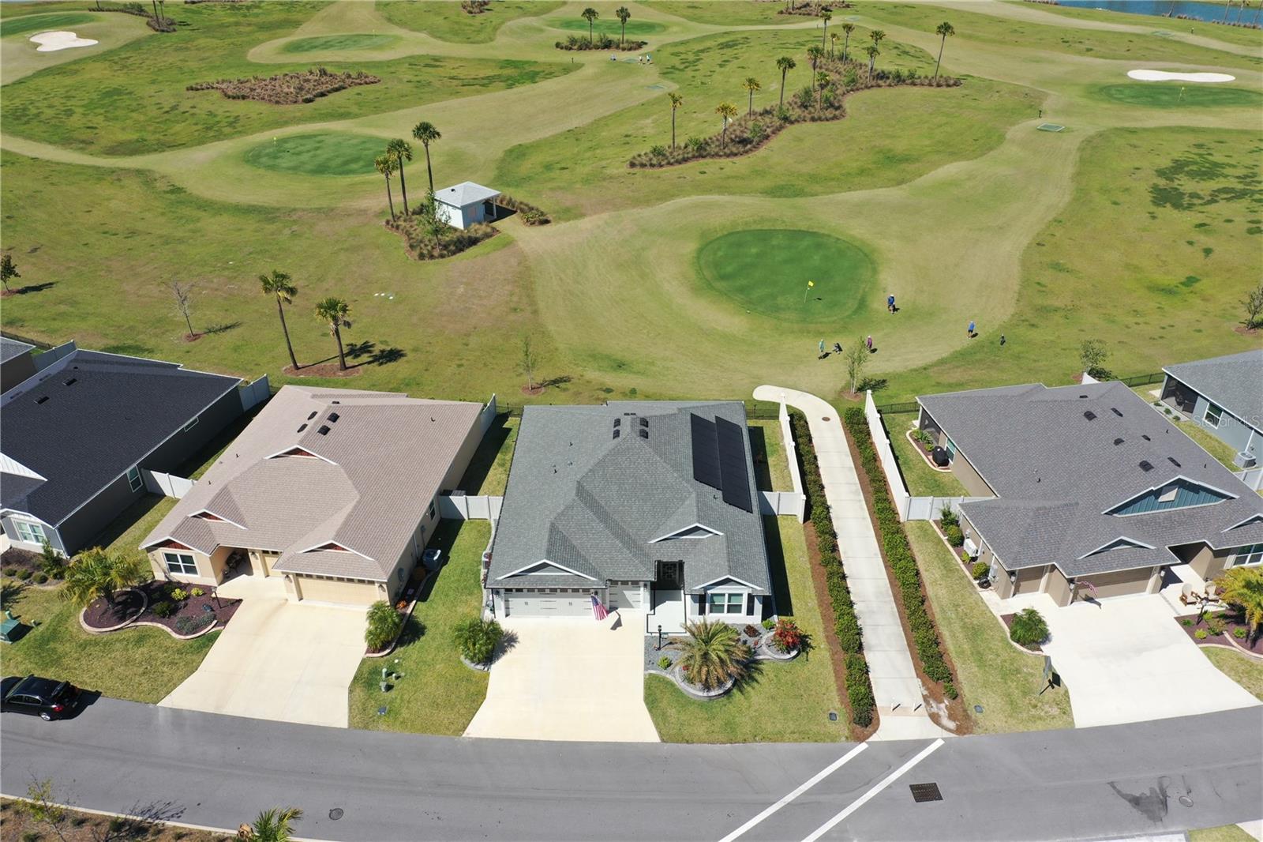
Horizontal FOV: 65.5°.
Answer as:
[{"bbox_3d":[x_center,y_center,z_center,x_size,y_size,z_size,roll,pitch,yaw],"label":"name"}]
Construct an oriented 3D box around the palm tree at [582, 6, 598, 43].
[{"bbox_3d":[-7.224,-70.217,174.782,2.900,6.380,2.900,-1,33,0],"label":"palm tree"}]

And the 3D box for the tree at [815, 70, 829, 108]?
[{"bbox_3d":[28.785,-50.086,148.979,2.150,5.757,2.150,-1,31,0],"label":"tree"}]

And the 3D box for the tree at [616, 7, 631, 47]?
[{"bbox_3d":[-1.509,-69.926,174.061,2.600,6.520,2.600,-1,33,0],"label":"tree"}]

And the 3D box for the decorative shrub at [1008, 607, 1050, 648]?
[{"bbox_3d":[21.070,10.857,51.827,2.050,1.850,2.050,-1,33,0],"label":"decorative shrub"}]

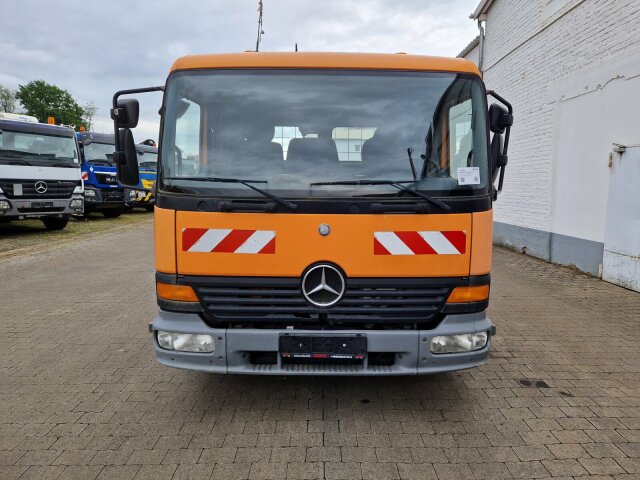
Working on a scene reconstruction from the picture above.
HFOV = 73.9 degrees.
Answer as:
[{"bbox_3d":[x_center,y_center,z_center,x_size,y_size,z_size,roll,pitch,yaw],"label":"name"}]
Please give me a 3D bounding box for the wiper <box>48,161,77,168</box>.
[{"bbox_3d":[-8.781,-2.575,14.500,0.880,0.200,0.140,-6,10,-44],"label":"wiper"}]

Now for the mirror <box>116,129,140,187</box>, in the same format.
[{"bbox_3d":[-1.277,-0.557,2.846,0.200,0.380,0.120,4,8,27],"label":"mirror"}]

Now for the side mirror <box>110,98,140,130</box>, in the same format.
[{"bbox_3d":[-1.287,-0.839,2.820,0.200,0.200,0.120,4,8,27],"label":"side mirror"}]

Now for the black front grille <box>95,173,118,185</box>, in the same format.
[{"bbox_3d":[-9.467,-2.783,19.400,1.500,0.480,0.180,-6,9,-42],"label":"black front grille"}]

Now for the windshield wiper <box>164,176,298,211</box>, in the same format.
[{"bbox_3d":[-0.549,-0.289,2.640,0.850,0.190,0.110,1,7,4],"label":"windshield wiper"}]

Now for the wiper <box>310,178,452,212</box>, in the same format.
[{"bbox_3d":[0.371,-0.273,2.610,0.860,0.190,0.090,0,7,0],"label":"wiper"}]

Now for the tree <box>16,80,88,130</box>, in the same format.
[{"bbox_3d":[-23.324,-8.579,37.460,7.000,10.800,7.000,0,7,0],"label":"tree"}]

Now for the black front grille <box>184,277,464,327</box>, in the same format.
[{"bbox_3d":[0.017,0.373,2.614,1.670,0.310,0.130,0,7,0],"label":"black front grille"}]

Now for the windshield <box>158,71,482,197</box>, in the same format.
[{"bbox_3d":[0.025,-0.679,2.698,2.110,0.800,0.320,0,7,0],"label":"windshield"}]

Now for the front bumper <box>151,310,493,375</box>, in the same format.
[{"bbox_3d":[0.017,0.622,2.724,2.180,0.360,0.420,0,7,0],"label":"front bumper"}]

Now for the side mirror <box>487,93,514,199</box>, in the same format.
[{"bbox_3d":[1.254,-0.637,2.903,0.310,0.700,0.160,-5,9,-36],"label":"side mirror"}]

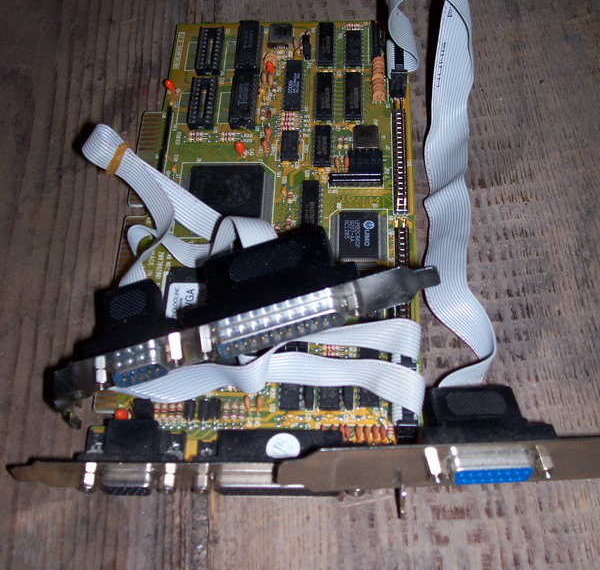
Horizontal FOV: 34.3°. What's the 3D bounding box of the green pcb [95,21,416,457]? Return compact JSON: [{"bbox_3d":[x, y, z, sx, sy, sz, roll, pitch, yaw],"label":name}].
[{"bbox_3d":[-0.012,-0.031,0.358,0.107,0.014,0.205,0,56,4],"label":"green pcb"}]

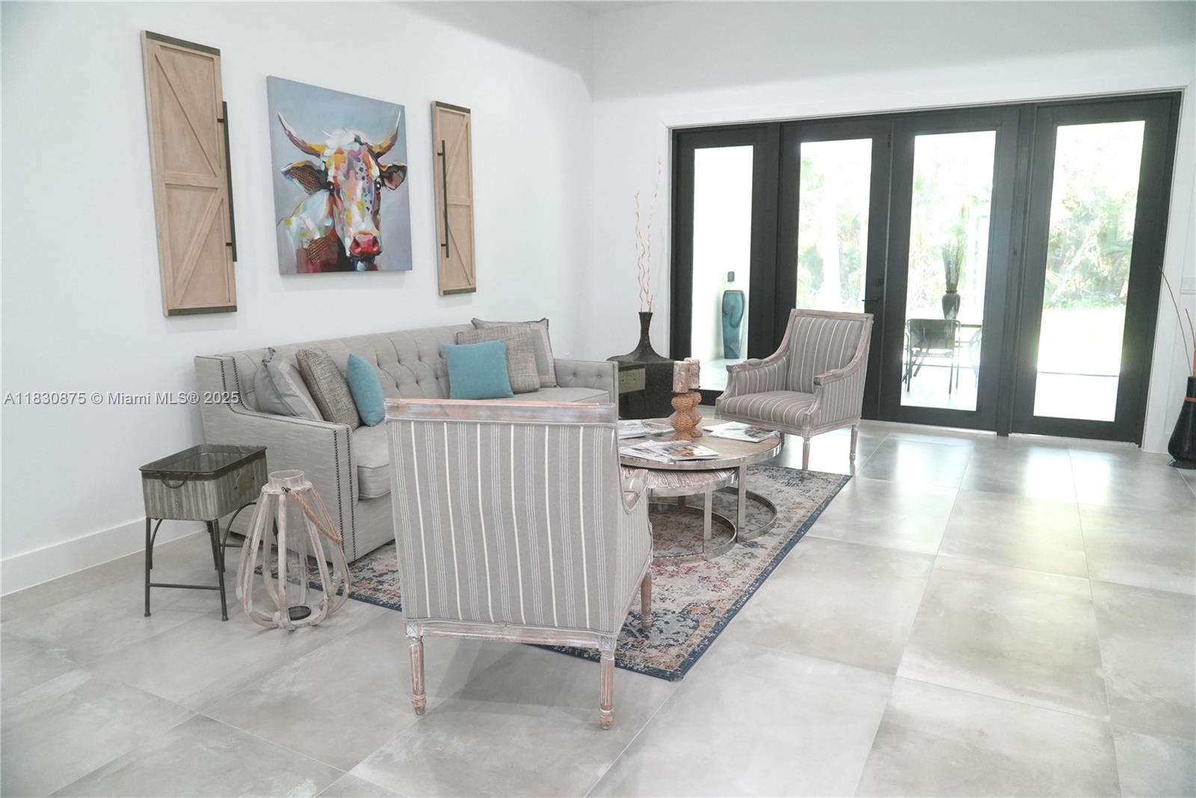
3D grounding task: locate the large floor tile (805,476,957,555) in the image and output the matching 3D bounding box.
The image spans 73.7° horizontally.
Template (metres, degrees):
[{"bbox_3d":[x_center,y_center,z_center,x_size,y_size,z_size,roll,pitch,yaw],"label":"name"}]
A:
[{"bbox_3d":[1.583,0.611,4.342,0.605,0.012,1.215,5,11,28],"label":"large floor tile"}]

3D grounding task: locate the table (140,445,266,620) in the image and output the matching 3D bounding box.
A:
[{"bbox_3d":[-1.548,0.514,3.213,0.320,0.570,0.440,1,10,5],"label":"table"}]

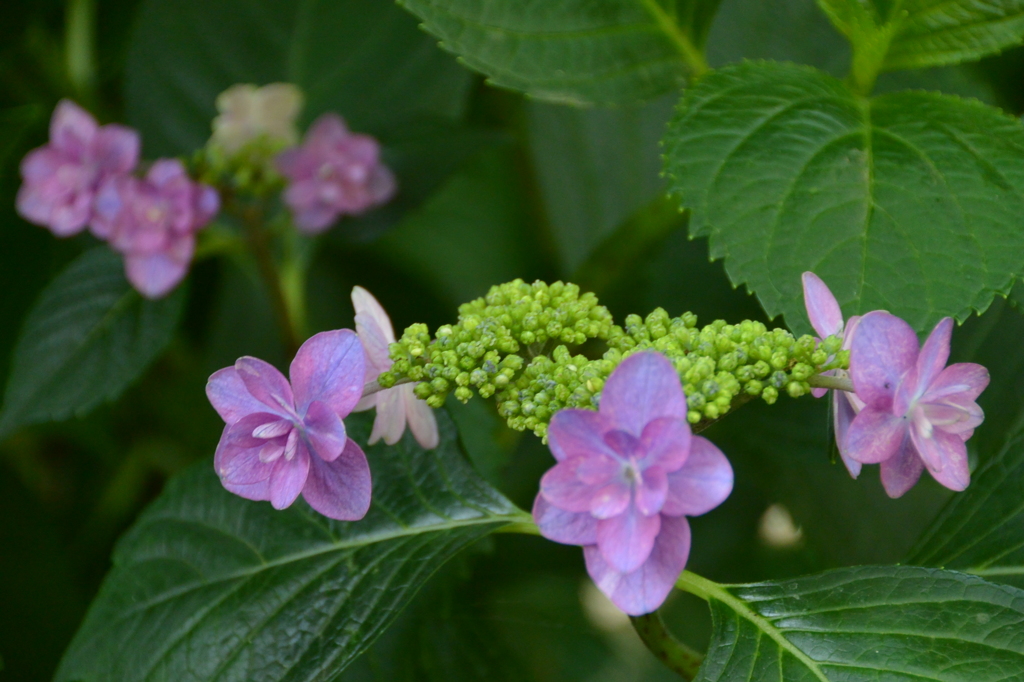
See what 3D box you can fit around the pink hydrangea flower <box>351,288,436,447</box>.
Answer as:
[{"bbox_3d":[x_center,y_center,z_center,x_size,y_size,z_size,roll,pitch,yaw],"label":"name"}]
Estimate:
[{"bbox_3d":[-0.027,0.006,1.360,0.019,0.038,0.036,-20,3,31],"label":"pink hydrangea flower"}]

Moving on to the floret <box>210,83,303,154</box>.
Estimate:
[{"bbox_3d":[-0.065,-0.055,1.530,0.025,0.025,0.015,0,6,0],"label":"floret"}]

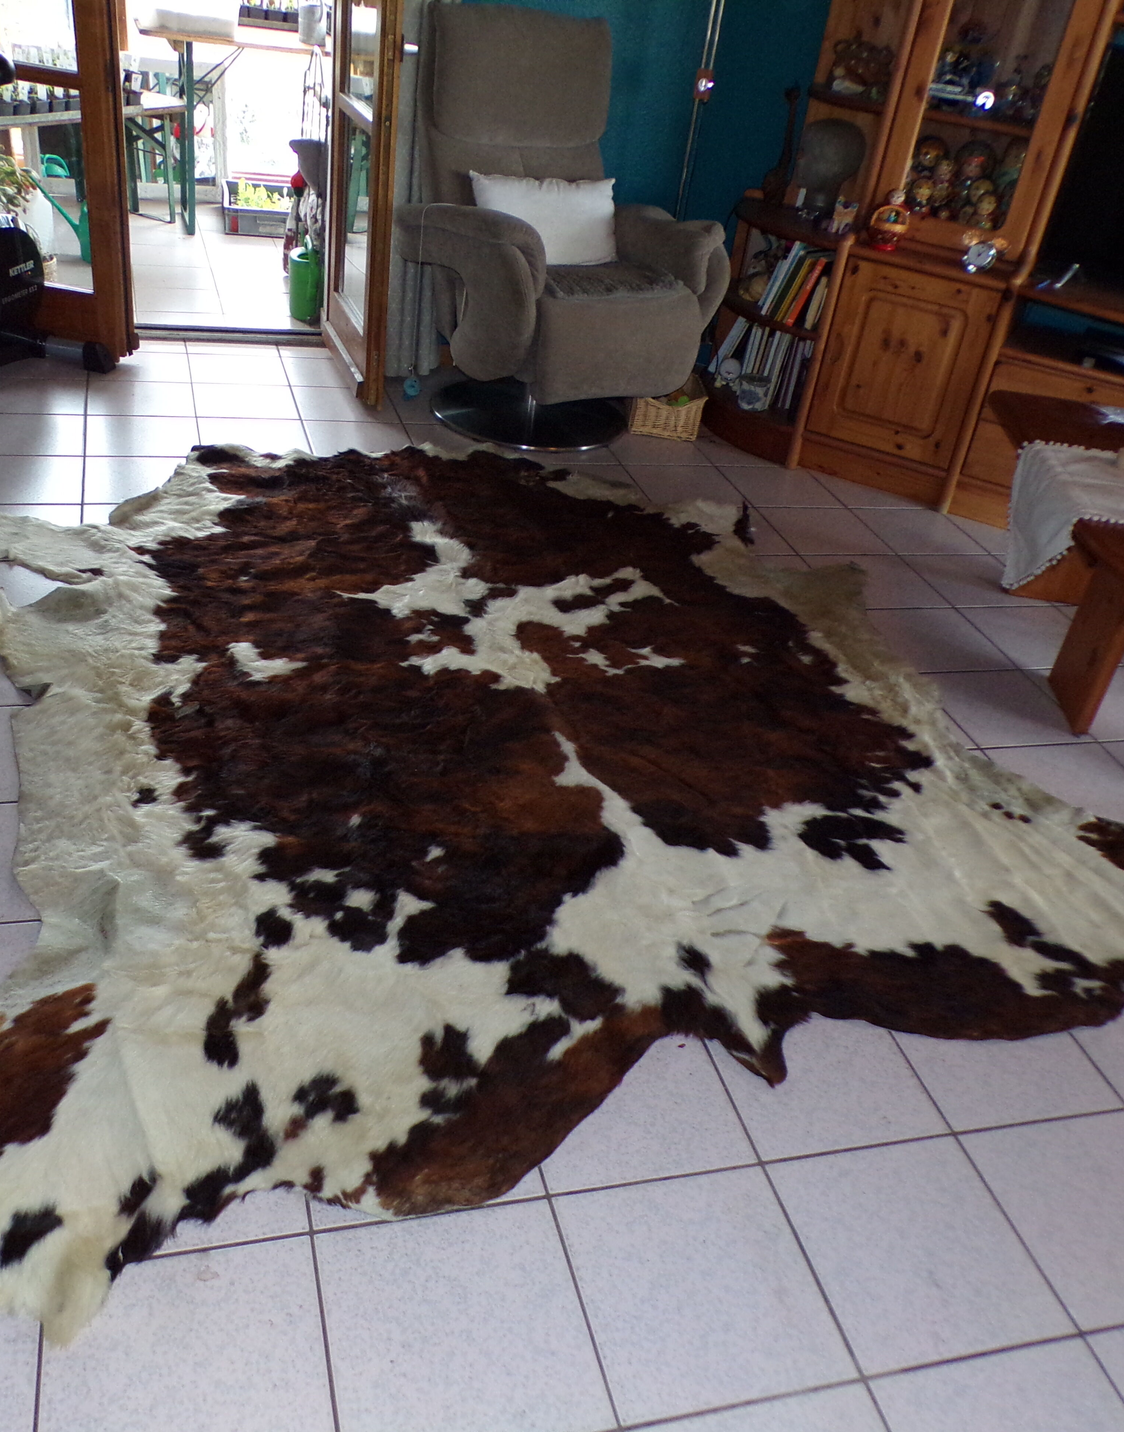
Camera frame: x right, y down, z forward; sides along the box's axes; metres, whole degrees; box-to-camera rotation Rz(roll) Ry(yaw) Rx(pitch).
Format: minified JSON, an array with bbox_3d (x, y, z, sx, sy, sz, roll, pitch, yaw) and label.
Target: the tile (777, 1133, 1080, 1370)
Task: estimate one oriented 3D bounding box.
[{"bbox_3d":[0.456,0.690,1.715,0.300,0.010,0.306,-2,33,-17],"label":"tile"}]

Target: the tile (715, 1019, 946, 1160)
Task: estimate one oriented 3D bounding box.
[{"bbox_3d":[0.372,0.523,1.965,0.300,0.010,0.307,-2,33,-17],"label":"tile"}]

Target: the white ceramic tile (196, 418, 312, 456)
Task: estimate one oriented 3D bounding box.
[{"bbox_3d":[-0.877,-0.785,3.780,0.300,0.010,0.306,-2,33,-17],"label":"white ceramic tile"}]

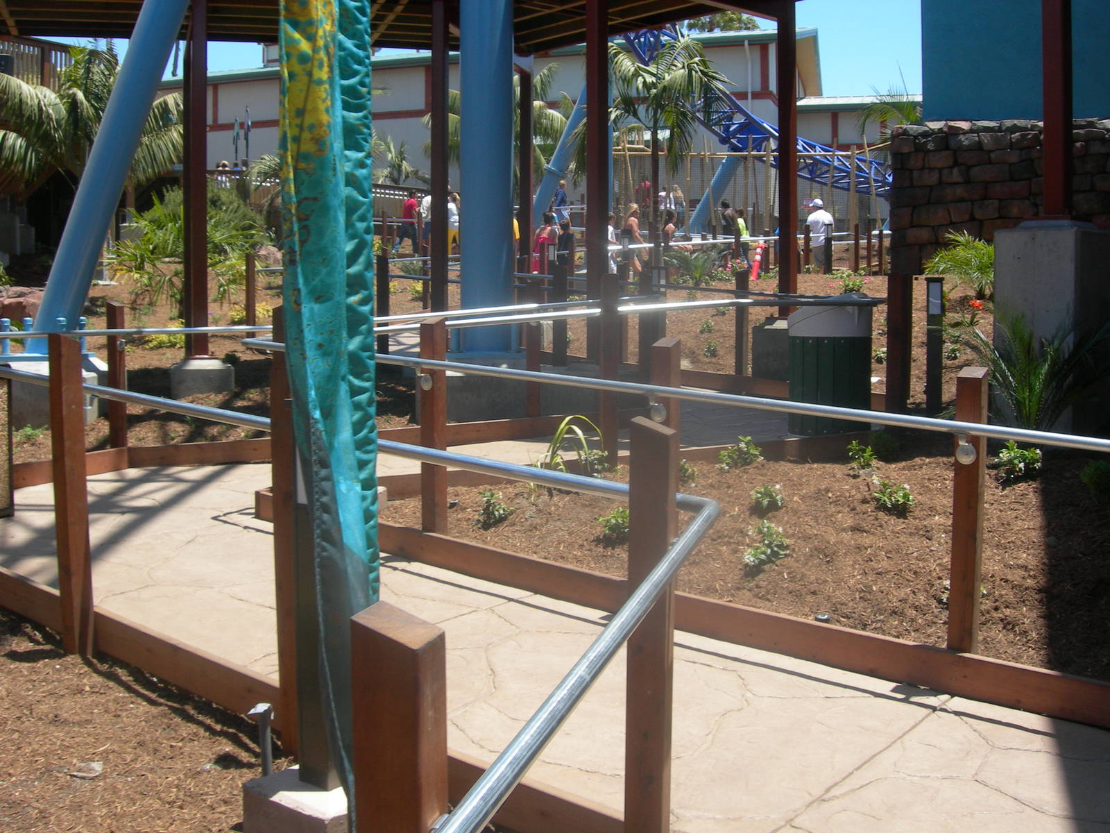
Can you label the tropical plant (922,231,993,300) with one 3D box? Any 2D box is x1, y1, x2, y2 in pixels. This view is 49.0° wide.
[{"bbox_3d":[4.958,-1.801,14.500,1.100,0.820,1.000,0,5,0],"label":"tropical plant"}]

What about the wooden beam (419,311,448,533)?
[{"bbox_3d":[-0.572,0.047,5.750,0.092,1.000,0.092,3,5,33],"label":"wooden beam"}]

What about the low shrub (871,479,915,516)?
[{"bbox_3d":[1.784,0.420,6.420,0.228,0.185,0.200,0,4,0],"label":"low shrub"}]

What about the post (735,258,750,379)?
[{"bbox_3d":[1.752,-0.876,11.400,0.092,1.030,0.092,4,6,41],"label":"post"}]

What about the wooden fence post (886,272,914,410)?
[{"bbox_3d":[2.189,-0.374,7.739,0.105,1.100,0.115,-2,5,-26],"label":"wooden fence post"}]

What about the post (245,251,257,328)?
[{"bbox_3d":[-3.229,-1.246,12.960,0.100,1.060,0.100,-3,5,-37],"label":"post"}]

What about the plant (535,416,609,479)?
[{"bbox_3d":[0.097,0.188,6.950,0.405,0.380,0.320,0,4,0],"label":"plant"}]

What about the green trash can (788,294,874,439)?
[{"bbox_3d":[1.875,-0.366,8.300,0.575,0.950,0.575,3,5,34],"label":"green trash can"}]

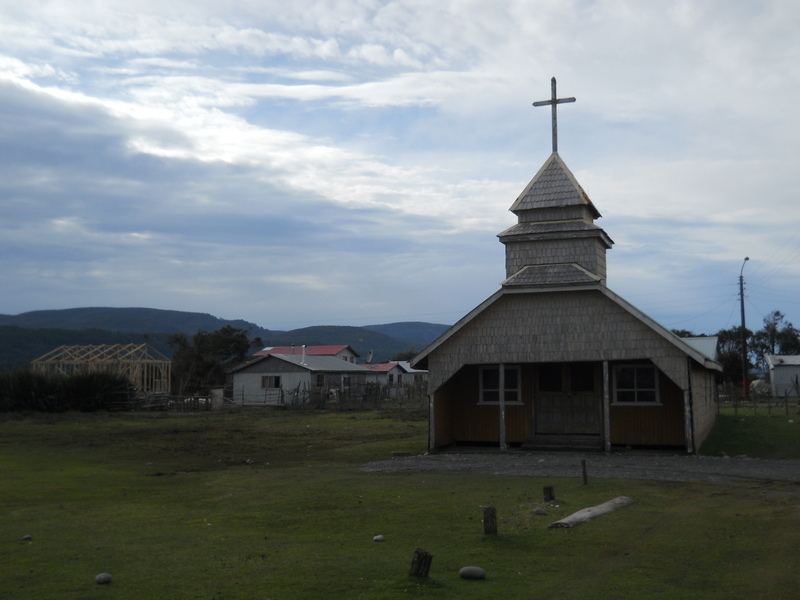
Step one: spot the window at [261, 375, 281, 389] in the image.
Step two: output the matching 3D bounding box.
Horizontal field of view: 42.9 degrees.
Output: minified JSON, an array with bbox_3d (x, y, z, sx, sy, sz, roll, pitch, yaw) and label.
[{"bbox_3d":[-9.678,6.091,76.000,1.600,1.080,0.120,-2,-5,20],"label":"window"}]

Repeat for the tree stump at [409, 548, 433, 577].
[{"bbox_3d":[0.201,2.404,9.328,0.160,0.250,0.150,14,-4,1],"label":"tree stump"}]

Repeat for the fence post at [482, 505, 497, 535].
[{"bbox_3d":[1.040,2.548,11.820,0.150,0.330,0.150,-1,-5,0],"label":"fence post"}]

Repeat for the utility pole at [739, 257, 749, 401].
[{"bbox_3d":[25.445,2.102,75.000,0.600,10.500,0.400,-1,-5,0],"label":"utility pole"}]

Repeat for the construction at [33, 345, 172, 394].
[{"bbox_3d":[-22.451,5.263,77.000,8.400,3.900,6.400,-2,-5,20],"label":"construction"}]

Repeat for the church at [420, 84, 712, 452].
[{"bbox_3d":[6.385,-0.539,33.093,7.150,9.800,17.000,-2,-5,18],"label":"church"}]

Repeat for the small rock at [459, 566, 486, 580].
[{"bbox_3d":[0.648,2.444,9.178,0.235,0.120,0.170,-1,-5,0],"label":"small rock"}]

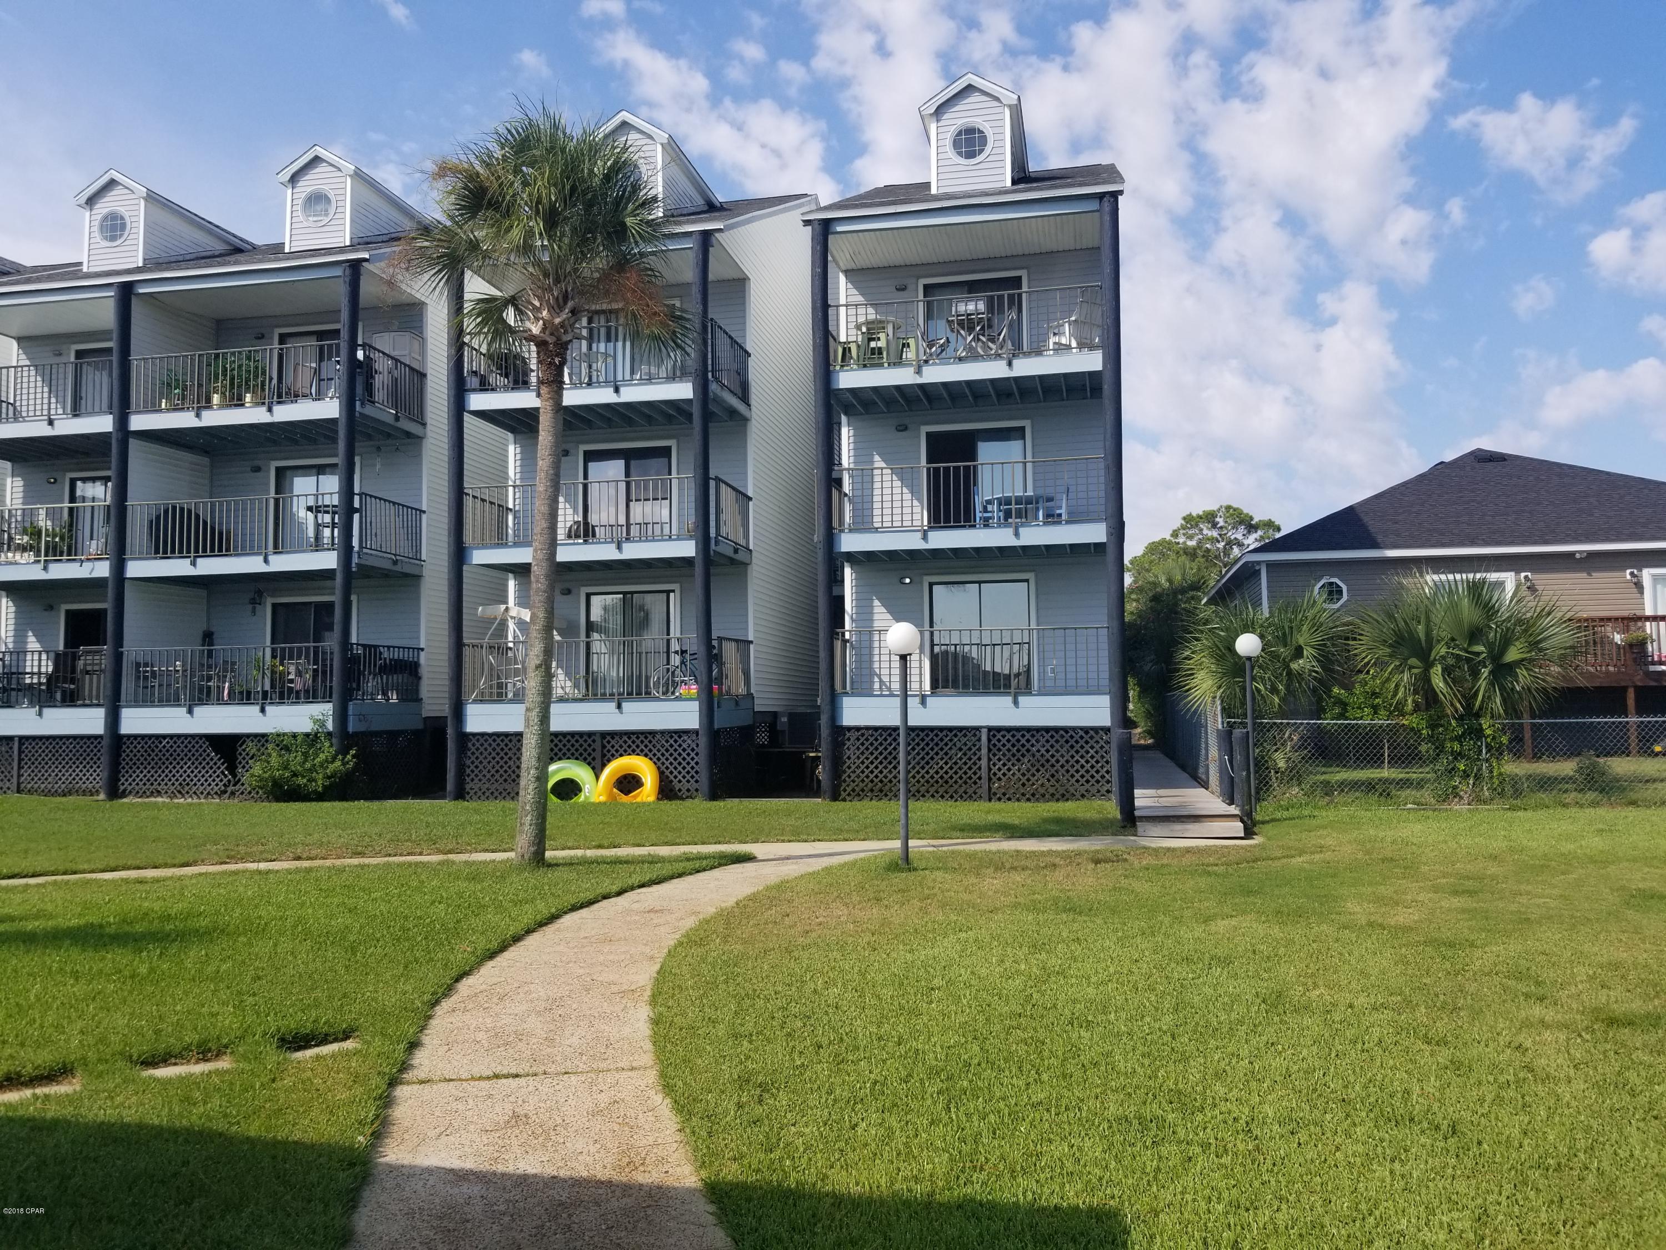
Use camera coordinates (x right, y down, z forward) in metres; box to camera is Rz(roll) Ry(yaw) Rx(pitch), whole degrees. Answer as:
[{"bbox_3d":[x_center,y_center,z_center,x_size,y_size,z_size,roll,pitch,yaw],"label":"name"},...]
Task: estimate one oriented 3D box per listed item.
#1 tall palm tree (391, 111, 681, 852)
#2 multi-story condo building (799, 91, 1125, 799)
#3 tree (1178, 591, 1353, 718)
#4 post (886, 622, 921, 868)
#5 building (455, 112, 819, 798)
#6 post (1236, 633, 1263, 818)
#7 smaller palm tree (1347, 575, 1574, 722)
[{"bbox_3d":[-2.965,-1.503,12.656,2.750,7.758,2.800,-1,-4,12],"label":"tall palm tree"},{"bbox_3d":[3.486,-3.439,27.112,5.369,13.362,13.200,-1,-4,12],"label":"multi-story condo building"},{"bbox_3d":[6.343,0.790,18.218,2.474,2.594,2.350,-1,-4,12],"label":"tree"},{"bbox_3d":[0.686,1.131,11.877,0.320,2.322,0.320,-1,-4,12],"label":"post"},{"bbox_3d":[-3.116,-3.283,28.480,5.345,13.362,13.200,-1,-4,12],"label":"building"},{"bbox_3d":[5.102,1.250,15.227,0.325,2.313,0.325,-1,-4,12],"label":"post"},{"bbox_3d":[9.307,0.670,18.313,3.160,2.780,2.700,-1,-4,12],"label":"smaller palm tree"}]

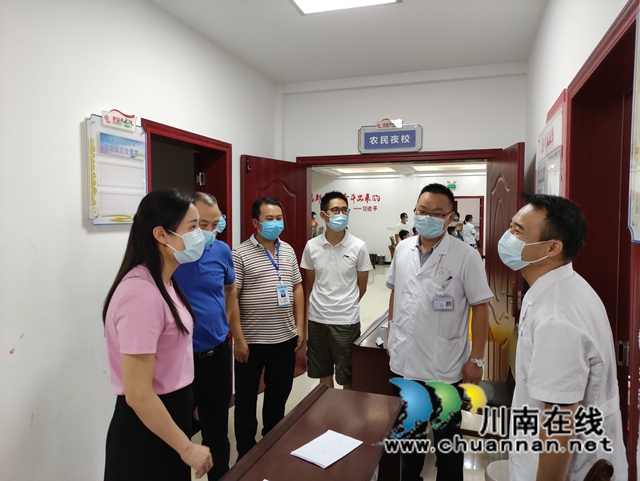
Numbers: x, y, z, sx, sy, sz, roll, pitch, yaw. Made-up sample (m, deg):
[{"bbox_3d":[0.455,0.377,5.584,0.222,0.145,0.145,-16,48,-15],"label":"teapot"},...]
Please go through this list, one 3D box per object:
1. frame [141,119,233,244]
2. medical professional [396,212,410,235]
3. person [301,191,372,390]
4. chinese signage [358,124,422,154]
[{"bbox_3d":[-0.947,0.327,3.255,0.200,2.120,1.040,2,3,19],"label":"frame"},{"bbox_3d":[2.076,0.116,11.500,0.330,1.640,0.460,1,3,17],"label":"medical professional"},{"bbox_3d":[0.105,0.548,3.030,0.510,1.720,0.320,0,3,-5],"label":"person"},{"bbox_3d":[0.632,-0.928,4.203,0.585,0.255,0.040,2,3,19],"label":"chinese signage"}]

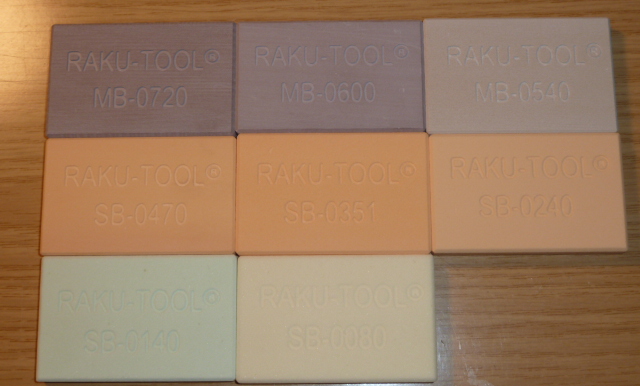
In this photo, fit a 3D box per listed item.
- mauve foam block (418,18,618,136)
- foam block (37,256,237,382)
[{"bbox_3d":[0.086,-0.050,0.420,0.081,0.010,0.051,0,78,1],"label":"mauve foam block"},{"bbox_3d":[-0.075,0.052,0.401,0.081,0.010,0.051,-1,78,1],"label":"foam block"}]

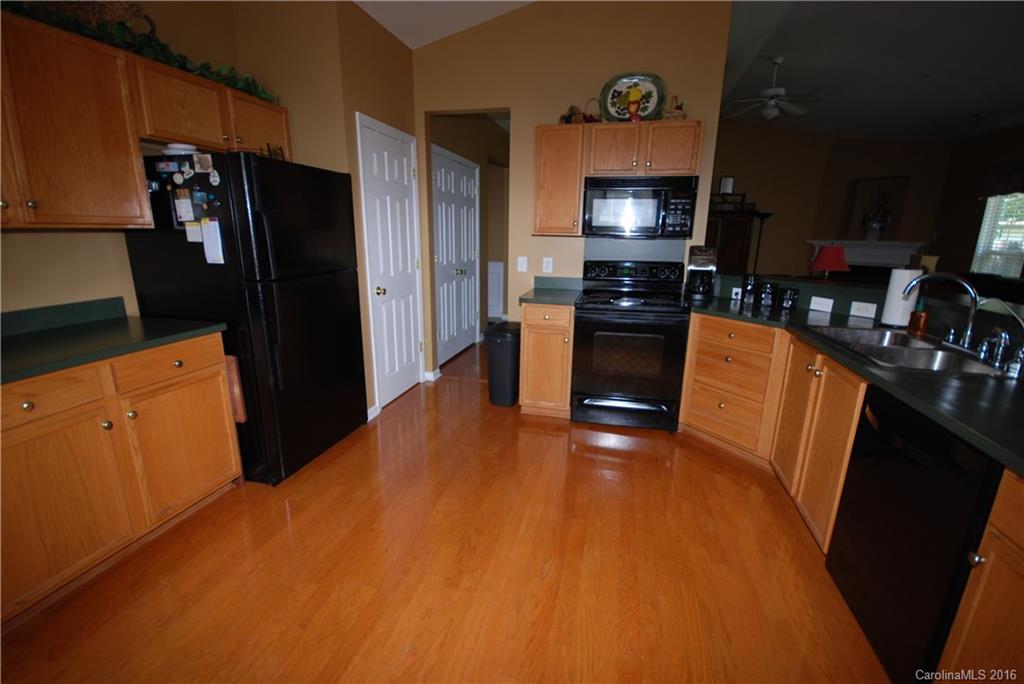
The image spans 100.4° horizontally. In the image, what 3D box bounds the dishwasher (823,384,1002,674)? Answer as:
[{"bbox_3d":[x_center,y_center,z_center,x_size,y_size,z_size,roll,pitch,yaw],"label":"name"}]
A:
[{"bbox_3d":[1.512,0.656,1.342,0.600,0.850,0.600,5,15,13],"label":"dishwasher"}]

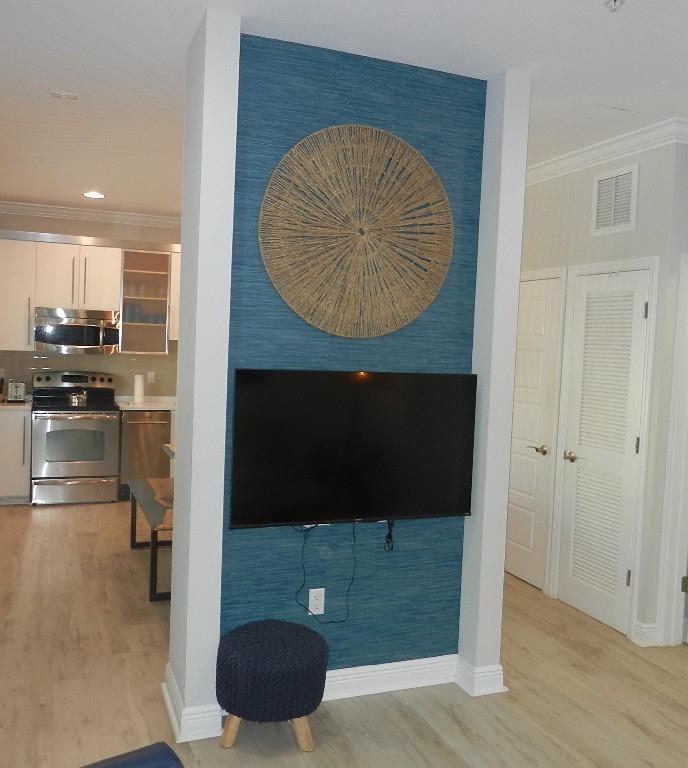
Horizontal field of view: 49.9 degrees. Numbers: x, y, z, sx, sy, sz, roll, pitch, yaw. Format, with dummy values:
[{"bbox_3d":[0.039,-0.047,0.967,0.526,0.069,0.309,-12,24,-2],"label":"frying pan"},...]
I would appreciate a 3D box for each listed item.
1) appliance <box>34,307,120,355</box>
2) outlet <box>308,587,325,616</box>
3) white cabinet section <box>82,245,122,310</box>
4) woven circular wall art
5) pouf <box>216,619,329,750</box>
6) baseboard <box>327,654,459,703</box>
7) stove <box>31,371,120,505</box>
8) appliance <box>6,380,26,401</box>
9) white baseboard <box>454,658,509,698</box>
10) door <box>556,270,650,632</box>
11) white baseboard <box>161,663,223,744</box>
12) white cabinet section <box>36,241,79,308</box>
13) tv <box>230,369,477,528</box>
[{"bbox_3d":[-2.554,-0.505,7.101,0.755,0.410,0.400,1,4,-22],"label":"appliance"},{"bbox_3d":[-0.118,0.950,3.224,0.072,0.116,0.010,1,3,-21],"label":"outlet"},{"bbox_3d":[-2.390,-1.016,7.227,0.375,0.604,0.340,1,3,-22],"label":"white cabinet section"},{"bbox_3d":[0.072,-0.644,3.159,0.900,0.900,0.030,1,4,-22],"label":"woven circular wall art"},{"bbox_3d":[-0.281,1.180,2.882,0.430,0.460,0.430,1,3,-21],"label":"pouf"},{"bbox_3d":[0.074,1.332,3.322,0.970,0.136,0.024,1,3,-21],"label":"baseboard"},{"bbox_3d":[-2.537,0.493,7.008,0.757,1.190,0.690,1,4,-22],"label":"stove"},{"bbox_3d":[-3.011,0.071,6.812,0.155,0.190,0.270,1,3,-21],"label":"appliance"},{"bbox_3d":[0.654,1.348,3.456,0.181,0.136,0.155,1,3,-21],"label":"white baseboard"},{"bbox_3d":[1.532,0.381,4.369,0.045,2.035,0.615,1,4,-22],"label":"door"},{"bbox_3d":[-0.655,1.312,3.138,0.179,0.136,0.513,1,3,-21],"label":"white baseboard"},{"bbox_3d":[-2.739,-1.022,7.088,0.377,0.606,0.340,1,3,-22],"label":"white cabinet section"},{"bbox_3d":[0.065,0.272,3.193,1.120,0.650,0.060,1,4,-22],"label":"tv"}]

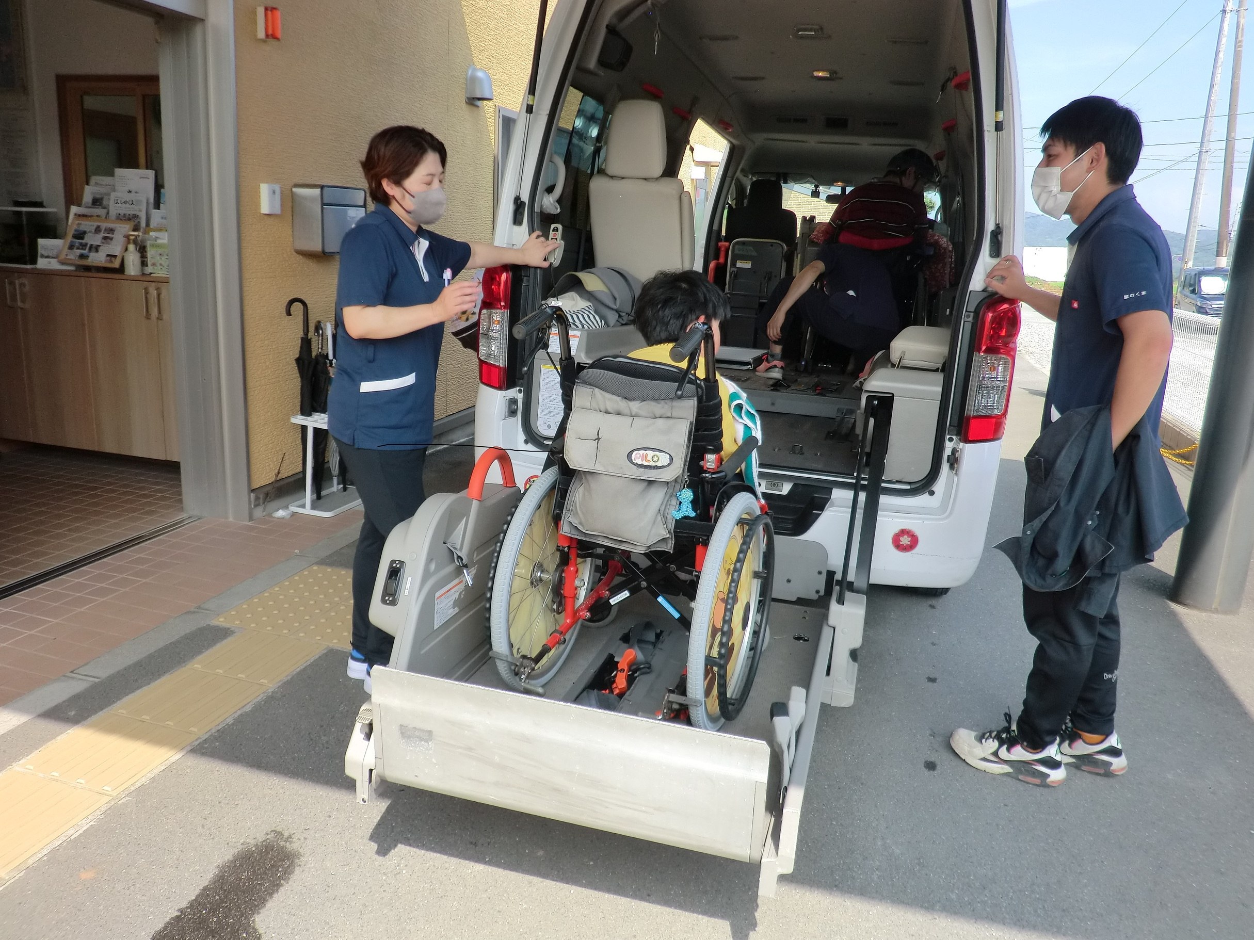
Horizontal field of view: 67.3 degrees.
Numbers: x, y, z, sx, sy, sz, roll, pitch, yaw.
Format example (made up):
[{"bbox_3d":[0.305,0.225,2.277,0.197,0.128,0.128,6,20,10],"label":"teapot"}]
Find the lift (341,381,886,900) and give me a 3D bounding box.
[{"bbox_3d":[0.085,0.248,2.452,1.020,0.800,1.400,6,12,17],"label":"lift"}]

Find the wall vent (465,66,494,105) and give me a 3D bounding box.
[{"bbox_3d":[-1.004,-2.644,6.482,0.140,0.230,0.190,5,12,12],"label":"wall vent"}]

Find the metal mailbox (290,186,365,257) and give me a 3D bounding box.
[{"bbox_3d":[-1.489,-1.240,4.732,0.152,0.315,0.410,5,12,12],"label":"metal mailbox"}]

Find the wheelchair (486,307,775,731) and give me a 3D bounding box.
[{"bbox_3d":[0.084,0.077,2.387,0.590,0.940,0.920,7,12,19],"label":"wheelchair"}]

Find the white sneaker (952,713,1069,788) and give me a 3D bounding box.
[{"bbox_3d":[1.030,0.742,2.531,0.285,0.115,0.108,8,13,22],"label":"white sneaker"}]

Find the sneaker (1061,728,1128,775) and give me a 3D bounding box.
[{"bbox_3d":[1.220,0.737,2.596,0.285,0.115,0.108,8,13,22],"label":"sneaker"}]

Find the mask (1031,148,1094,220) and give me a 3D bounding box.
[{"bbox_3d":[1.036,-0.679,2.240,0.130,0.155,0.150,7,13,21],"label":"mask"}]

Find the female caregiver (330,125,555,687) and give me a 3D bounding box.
[{"bbox_3d":[-0.565,-0.150,2.780,0.640,1.610,0.560,5,12,11],"label":"female caregiver"}]

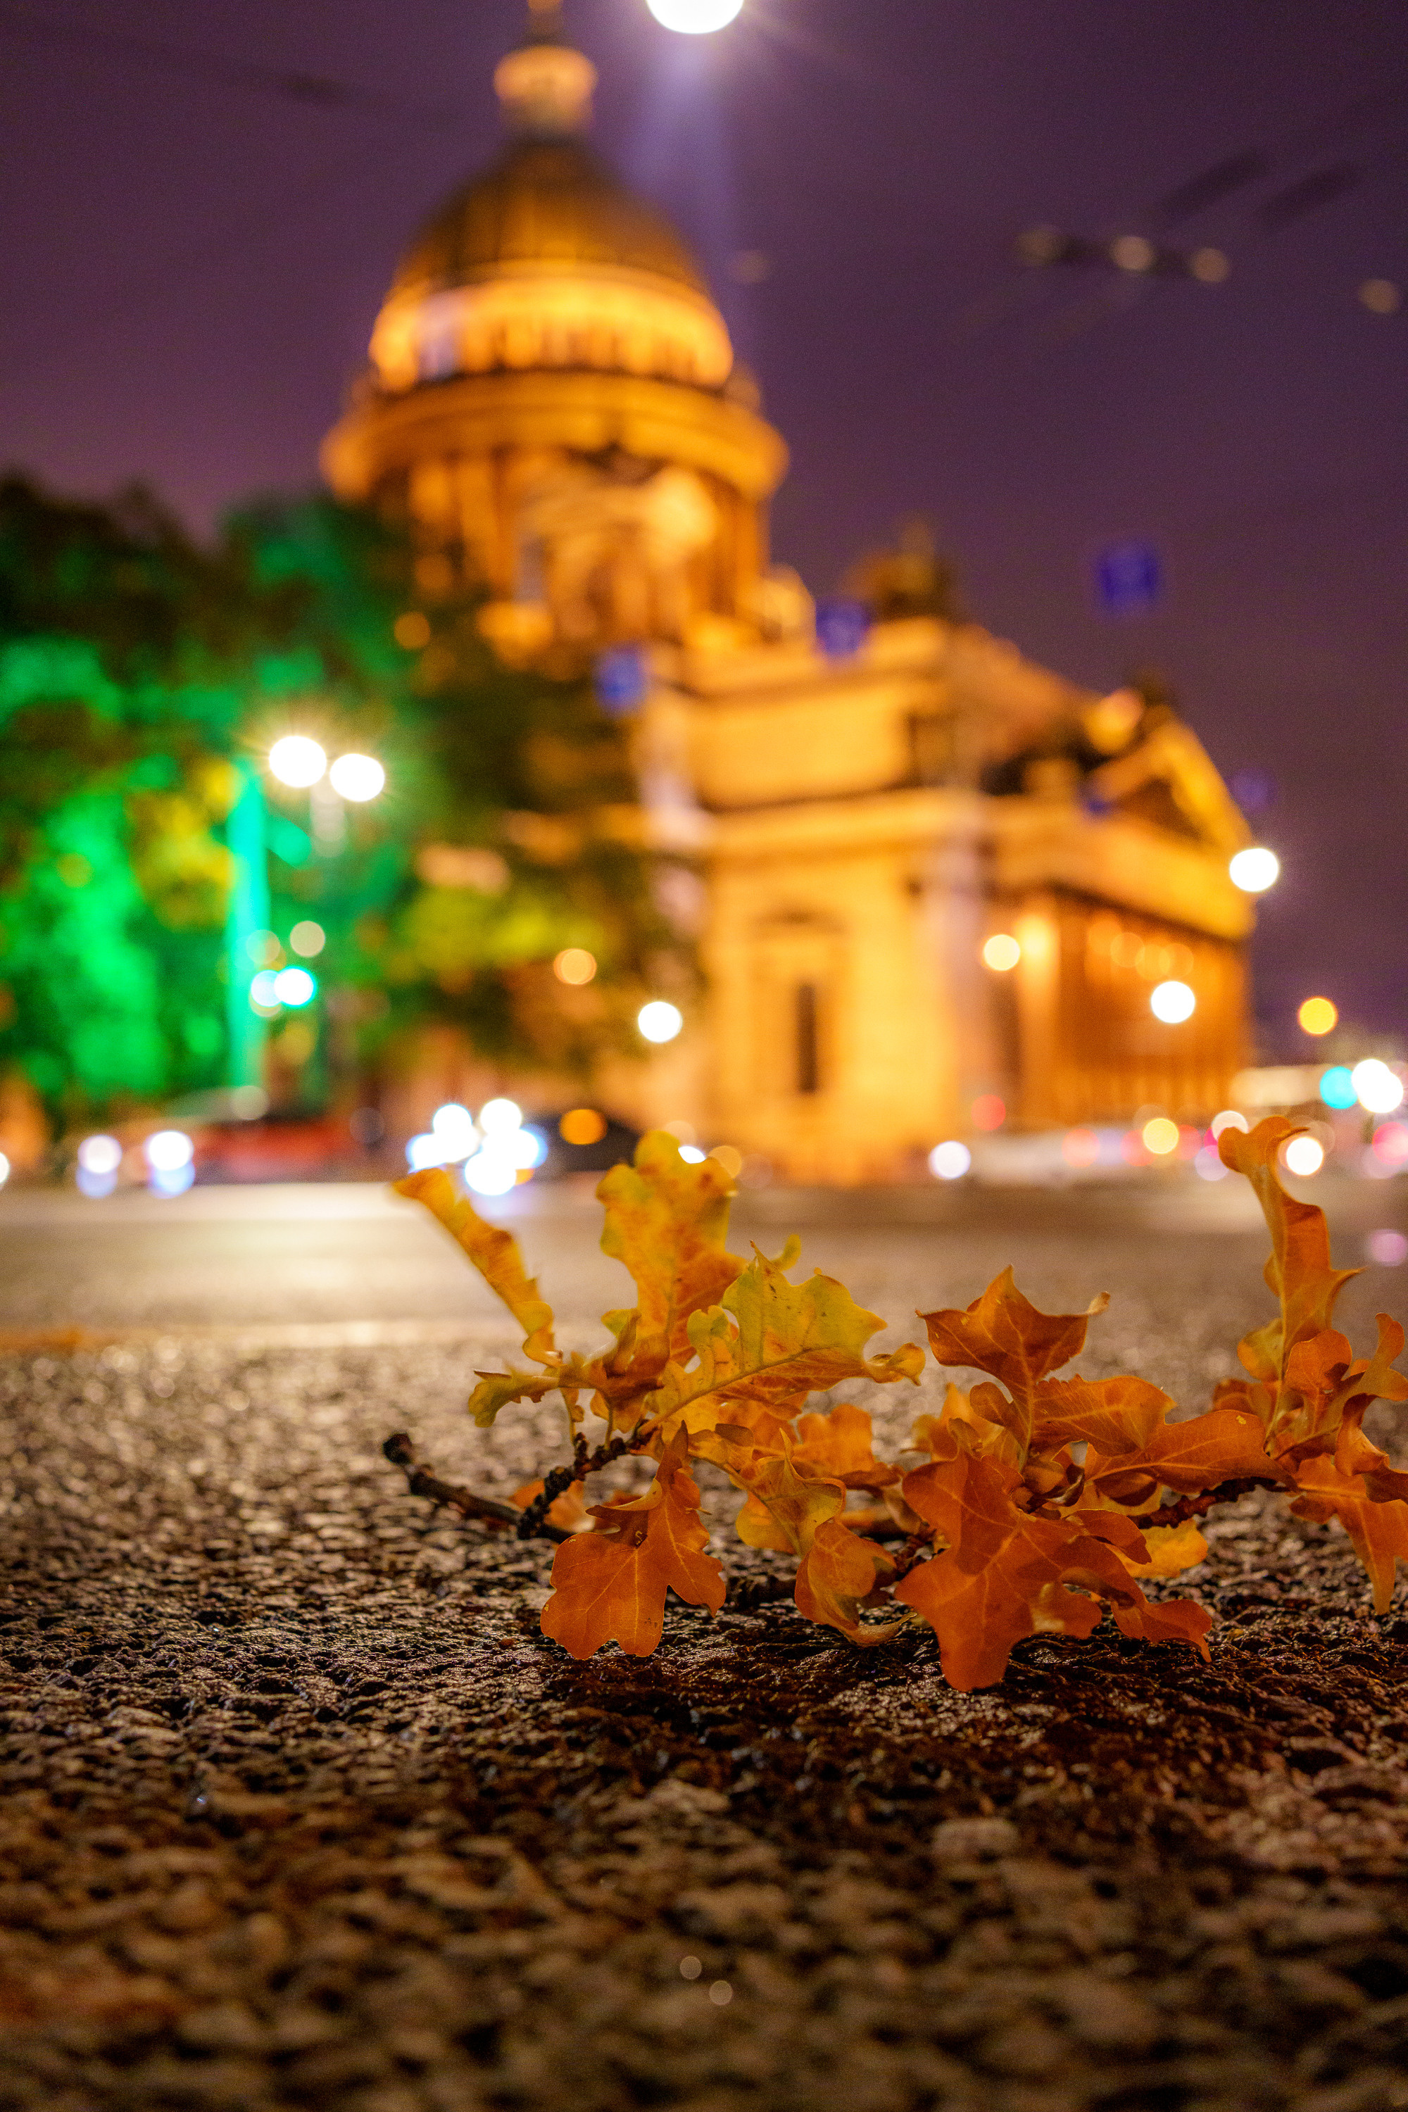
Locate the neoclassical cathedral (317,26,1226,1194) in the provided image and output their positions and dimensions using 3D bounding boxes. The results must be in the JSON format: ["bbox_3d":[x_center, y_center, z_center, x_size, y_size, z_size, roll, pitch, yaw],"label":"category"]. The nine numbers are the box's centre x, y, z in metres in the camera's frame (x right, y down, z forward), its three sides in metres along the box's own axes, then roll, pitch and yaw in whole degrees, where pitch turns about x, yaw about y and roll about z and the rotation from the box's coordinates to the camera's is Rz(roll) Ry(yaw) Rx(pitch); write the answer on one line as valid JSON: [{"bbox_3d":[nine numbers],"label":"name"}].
[{"bbox_3d":[-12.098,-40.689,171.259,111.300,101.500,97.600,-3,-4,30],"label":"neoclassical cathedral"}]

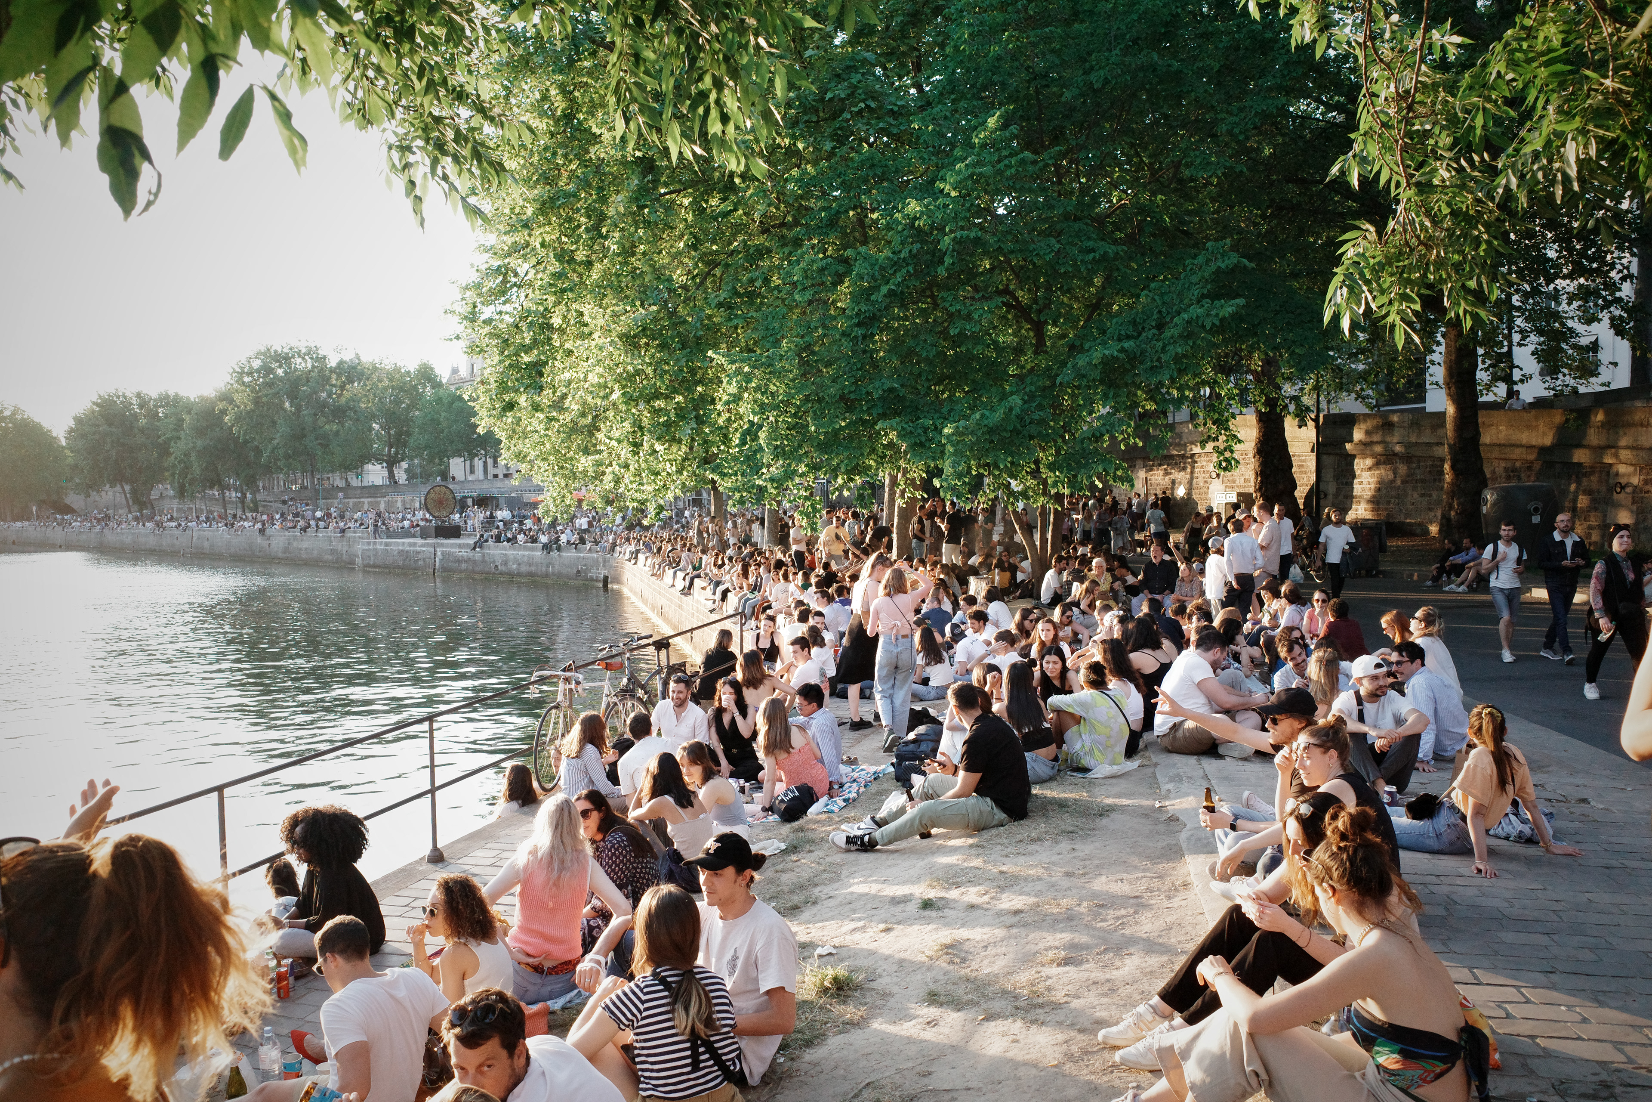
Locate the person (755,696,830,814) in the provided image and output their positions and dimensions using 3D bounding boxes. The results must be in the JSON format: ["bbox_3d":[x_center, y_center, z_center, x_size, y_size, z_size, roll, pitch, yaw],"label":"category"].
[{"bbox_3d":[-0.292,1.529,9.850,0.550,0.841,0.750,-1,2,-30],"label":"person"}]

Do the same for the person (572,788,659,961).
[{"bbox_3d":[-1.018,1.564,6.200,0.630,0.810,0.500,-2,2,-30],"label":"person"}]

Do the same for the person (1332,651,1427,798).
[{"bbox_3d":[3.711,1.175,8.600,0.610,0.890,0.680,0,2,9],"label":"person"}]

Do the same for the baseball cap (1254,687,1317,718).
[{"bbox_3d":[2.056,0.679,5.750,0.275,0.140,0.190,-1,3,-13],"label":"baseball cap"}]

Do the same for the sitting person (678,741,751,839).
[{"bbox_3d":[-0.873,1.724,9.300,0.700,0.701,0.500,0,2,24],"label":"sitting person"}]

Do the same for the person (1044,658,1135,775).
[{"bbox_3d":[1.872,1.185,9.250,0.520,0.809,0.650,-2,2,-41],"label":"person"}]

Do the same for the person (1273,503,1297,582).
[{"bbox_3d":[7.480,0.104,21.000,0.480,1.770,0.340,1,2,34],"label":"person"}]

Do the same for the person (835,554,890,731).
[{"bbox_3d":[0.343,0.858,12.200,0.480,1.660,0.460,-2,3,-30],"label":"person"}]

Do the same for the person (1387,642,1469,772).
[{"bbox_3d":[4.347,1.107,9.500,0.550,0.878,0.850,-2,2,-38],"label":"person"}]

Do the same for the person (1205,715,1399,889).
[{"bbox_3d":[2.357,1.250,6.350,0.890,0.890,0.500,0,2,9],"label":"person"}]

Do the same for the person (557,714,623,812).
[{"bbox_3d":[-1.739,1.574,9.700,0.720,0.731,0.500,-2,2,-44],"label":"person"}]

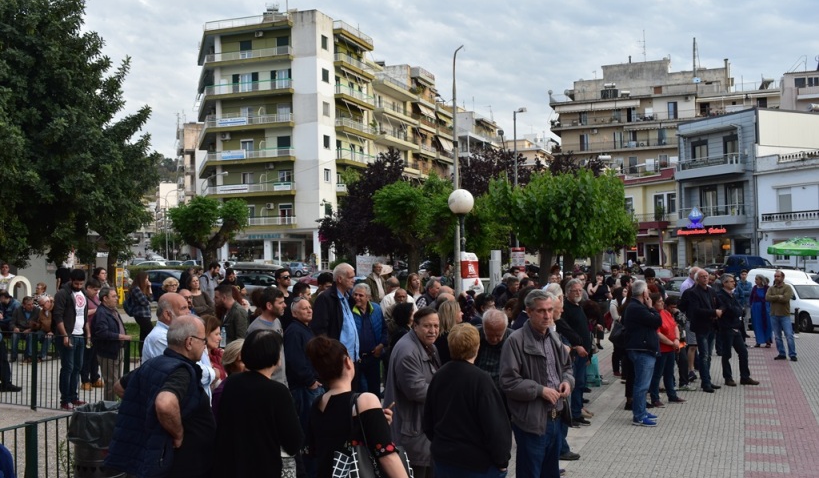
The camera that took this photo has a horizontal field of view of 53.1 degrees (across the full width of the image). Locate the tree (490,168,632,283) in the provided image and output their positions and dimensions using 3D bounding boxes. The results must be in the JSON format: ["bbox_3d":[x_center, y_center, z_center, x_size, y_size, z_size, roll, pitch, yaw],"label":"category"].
[{"bbox_3d":[4.032,0.349,21.453,3.700,4.350,3.700,-2,-1,20],"label":"tree"}]

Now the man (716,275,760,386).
[{"bbox_3d":[5.057,1.398,12.625,0.540,1.730,0.520,1,-2,-33],"label":"man"}]

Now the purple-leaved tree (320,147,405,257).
[{"bbox_3d":[-1.832,-0.386,32.953,3.600,6.200,3.600,0,-1,0],"label":"purple-leaved tree"}]

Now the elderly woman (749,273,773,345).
[{"bbox_3d":[7.813,1.605,18.177,0.520,1.610,0.400,-2,-2,37],"label":"elderly woman"}]

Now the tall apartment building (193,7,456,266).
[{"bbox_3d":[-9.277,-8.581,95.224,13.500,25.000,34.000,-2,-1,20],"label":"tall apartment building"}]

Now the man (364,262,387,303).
[{"bbox_3d":[-0.542,1.299,14.281,0.500,1.760,0.340,0,-1,-30],"label":"man"}]

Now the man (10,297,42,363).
[{"bbox_3d":[-7.213,1.710,15.382,0.560,1.240,0.720,0,-2,-14],"label":"man"}]

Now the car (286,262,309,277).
[{"bbox_3d":[-11.283,2.896,77.000,4.100,1.500,1.750,-1,-1,25],"label":"car"}]

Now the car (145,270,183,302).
[{"bbox_3d":[-10.945,2.161,37.500,4.200,1.450,1.760,-1,-1,25],"label":"car"}]

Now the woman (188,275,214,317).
[{"bbox_3d":[-3.660,1.453,14.376,0.480,1.640,0.360,1,-2,-39],"label":"woman"}]

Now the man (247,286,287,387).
[{"bbox_3d":[-1.173,1.274,6.787,0.340,1.750,0.520,-1,-1,18],"label":"man"}]

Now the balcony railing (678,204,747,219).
[{"bbox_3d":[20.300,-1.780,54.900,0.900,0.700,5.700,0,-1,-26],"label":"balcony railing"}]

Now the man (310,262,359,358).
[{"bbox_3d":[-0.751,1.201,8.380,0.370,1.900,0.520,-2,-1,20],"label":"man"}]

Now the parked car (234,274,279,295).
[{"bbox_3d":[-6.535,2.224,34.978,4.300,1.500,1.760,-1,-2,21],"label":"parked car"}]

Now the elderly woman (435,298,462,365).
[{"bbox_3d":[0.349,1.347,7.527,0.340,1.580,0.460,0,-2,-28],"label":"elderly woman"}]

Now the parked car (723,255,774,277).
[{"bbox_3d":[19.454,1.905,45.980,4.500,1.900,1.800,-1,-1,8],"label":"parked car"}]

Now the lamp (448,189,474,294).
[{"bbox_3d":[0.963,0.684,14.976,0.460,3.200,0.460,0,-1,0],"label":"lamp"}]

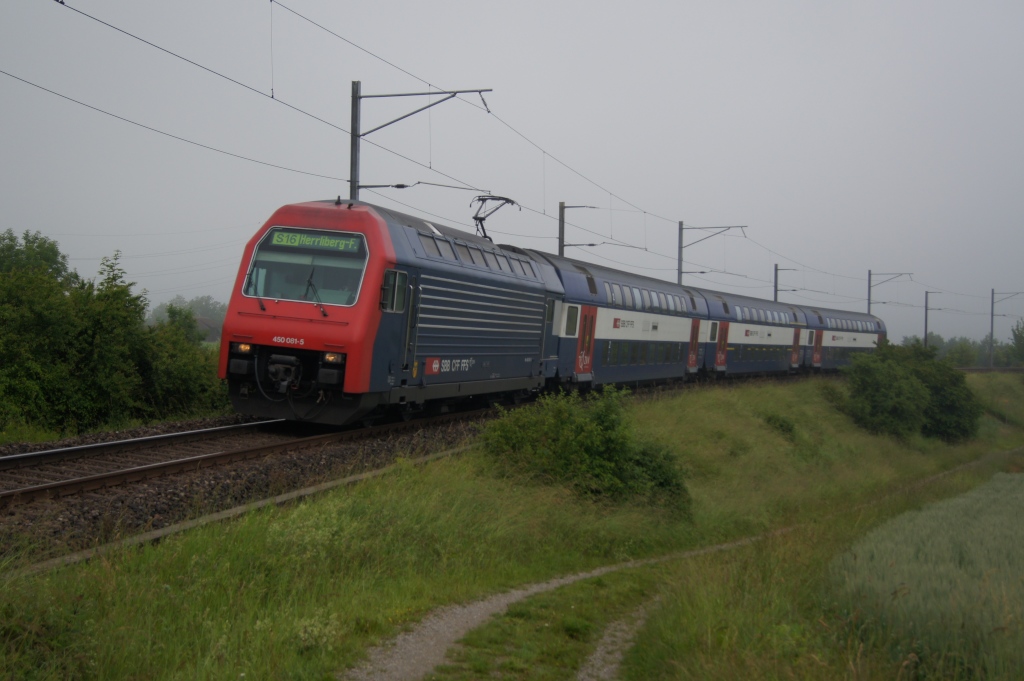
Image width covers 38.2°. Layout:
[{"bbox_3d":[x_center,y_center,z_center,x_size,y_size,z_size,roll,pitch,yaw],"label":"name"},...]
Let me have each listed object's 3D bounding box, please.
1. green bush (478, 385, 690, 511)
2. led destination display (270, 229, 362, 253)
[{"bbox_3d":[1.477,2.211,29.700,4.100,2.500,3.000,0,-1,0],"label":"green bush"},{"bbox_3d":[-3.642,-1.847,27.607,1.760,0.290,0.120,6,-9,13],"label":"led destination display"}]

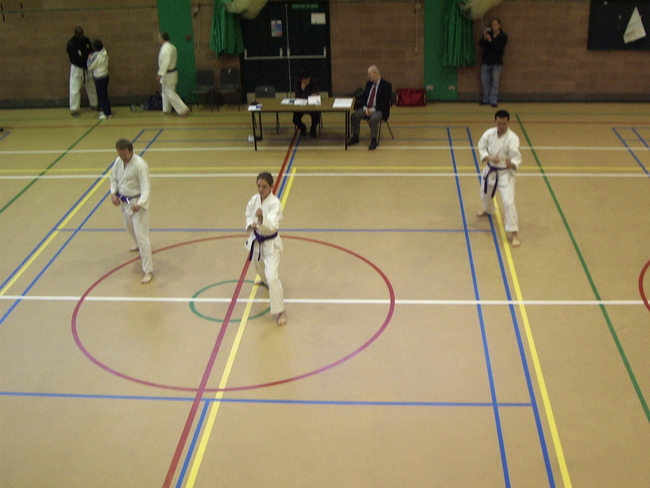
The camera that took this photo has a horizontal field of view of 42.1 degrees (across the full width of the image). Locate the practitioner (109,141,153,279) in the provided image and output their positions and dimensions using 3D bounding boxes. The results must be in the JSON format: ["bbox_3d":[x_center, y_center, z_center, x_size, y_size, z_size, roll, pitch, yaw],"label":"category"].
[{"bbox_3d":[-2.371,-0.489,10.202,0.620,1.690,0.980,4,25,12],"label":"practitioner"}]

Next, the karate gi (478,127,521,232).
[{"bbox_3d":[2.330,-0.913,11.184,0.596,1.356,0.813,7,26,19],"label":"karate gi"}]

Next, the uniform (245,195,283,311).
[{"bbox_3d":[-0.644,0.042,9.293,0.560,1.220,0.820,4,25,12],"label":"uniform"}]

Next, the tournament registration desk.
[{"bbox_3d":[-0.391,-2.090,14.672,1.800,0.730,0.800,0,25,5],"label":"tournament registration desk"}]

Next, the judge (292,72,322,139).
[{"bbox_3d":[-0.300,-2.529,15.112,0.520,1.160,0.740,0,25,5],"label":"judge"}]

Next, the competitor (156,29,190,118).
[{"bbox_3d":[-3.037,-3.329,16.613,0.653,1.643,0.495,6,26,18],"label":"competitor"}]

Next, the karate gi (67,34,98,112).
[{"bbox_3d":[-4.865,-3.416,16.945,0.640,1.500,0.420,-17,29,-29],"label":"karate gi"}]

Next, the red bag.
[{"bbox_3d":[1.713,-2.946,16.881,0.610,0.320,0.300,-1,25,3],"label":"red bag"}]

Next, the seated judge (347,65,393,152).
[{"bbox_3d":[0.833,-2.396,14.688,0.574,1.317,0.792,18,32,36],"label":"seated judge"}]

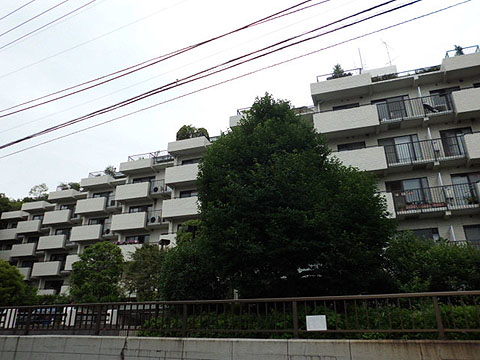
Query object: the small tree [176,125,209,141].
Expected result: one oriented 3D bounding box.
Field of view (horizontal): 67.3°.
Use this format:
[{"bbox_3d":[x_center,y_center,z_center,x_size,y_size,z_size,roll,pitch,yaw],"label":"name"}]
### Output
[{"bbox_3d":[-4.299,-4.188,32.580,2.896,1.950,1.738,0,-24,0],"label":"small tree"}]

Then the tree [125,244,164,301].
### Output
[{"bbox_3d":[-5.580,6.313,20.734,2.337,5.283,2.337,0,-24,0],"label":"tree"}]

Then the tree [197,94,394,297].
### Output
[{"bbox_3d":[1.950,0.761,13.691,7.285,9.837,6.702,0,-24,0],"label":"tree"}]

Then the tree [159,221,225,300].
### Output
[{"bbox_3d":[-1.916,3.822,14.179,2.590,4.653,2.590,0,-24,0],"label":"tree"}]

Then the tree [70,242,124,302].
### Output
[{"bbox_3d":[-8.520,6.403,21.242,3.229,5.534,3.067,0,-24,0],"label":"tree"}]

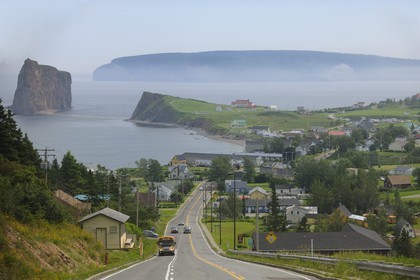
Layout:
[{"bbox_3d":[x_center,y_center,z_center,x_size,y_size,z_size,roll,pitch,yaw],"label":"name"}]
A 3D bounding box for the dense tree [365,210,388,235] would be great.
[{"bbox_3d":[43.530,21.700,288.000,5.600,6.700,5.600,0,4,0],"label":"dense tree"}]

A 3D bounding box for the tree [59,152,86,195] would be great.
[{"bbox_3d":[-34.741,8.970,280.000,6.000,12.200,6.000,0,4,0],"label":"tree"}]

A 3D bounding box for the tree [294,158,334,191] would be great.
[{"bbox_3d":[52.620,17.620,558.000,19.500,16.000,17.000,0,4,0],"label":"tree"}]

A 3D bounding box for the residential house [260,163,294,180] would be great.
[{"bbox_3d":[37.764,17.791,620.000,17.000,8.500,10.000,0,4,5],"label":"residential house"}]

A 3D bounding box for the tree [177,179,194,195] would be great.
[{"bbox_3d":[-11.670,22.150,528.000,8.400,7.700,8.200,0,4,0],"label":"tree"}]

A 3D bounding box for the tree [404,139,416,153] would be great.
[{"bbox_3d":[141.121,4.012,780.000,8.300,9.600,8.300,0,4,0],"label":"tree"}]

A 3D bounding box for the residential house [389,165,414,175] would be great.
[{"bbox_3d":[98.498,15.688,570.000,12.500,5.200,9.000,0,4,0],"label":"residential house"}]

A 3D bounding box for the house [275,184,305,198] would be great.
[{"bbox_3d":[37.470,24.030,519.000,14.000,5.600,8.000,0,4,0],"label":"house"}]

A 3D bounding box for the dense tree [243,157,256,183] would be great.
[{"bbox_3d":[21.920,16.370,615.000,7.800,14.300,7.800,0,4,0],"label":"dense tree"}]

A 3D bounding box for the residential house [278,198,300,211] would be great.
[{"bbox_3d":[29.584,24.603,415.000,9.000,4.900,8.000,0,4,0],"label":"residential house"}]

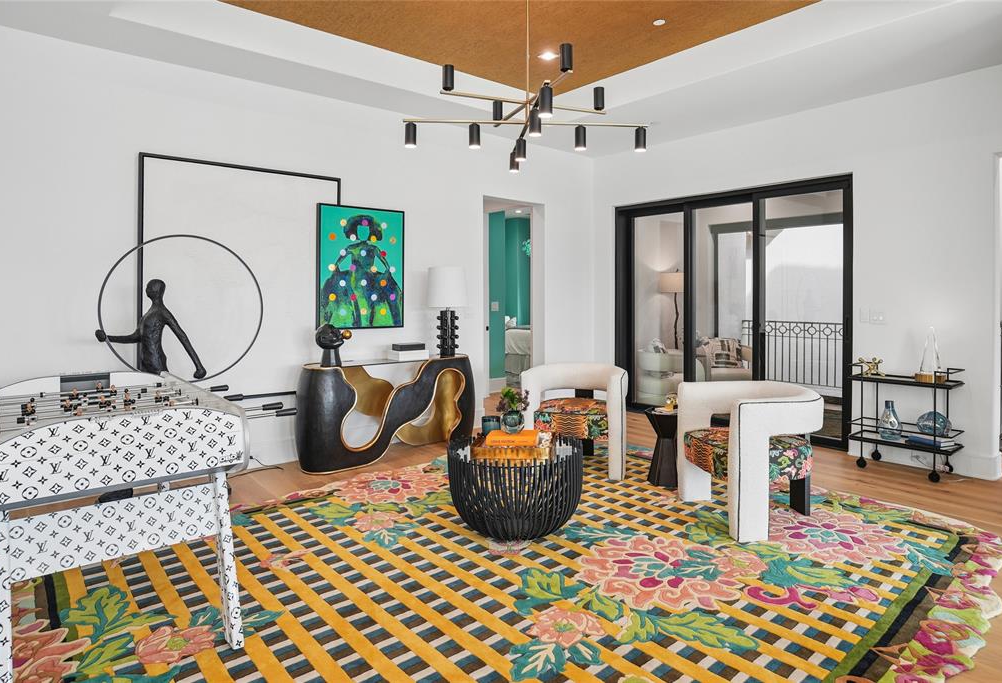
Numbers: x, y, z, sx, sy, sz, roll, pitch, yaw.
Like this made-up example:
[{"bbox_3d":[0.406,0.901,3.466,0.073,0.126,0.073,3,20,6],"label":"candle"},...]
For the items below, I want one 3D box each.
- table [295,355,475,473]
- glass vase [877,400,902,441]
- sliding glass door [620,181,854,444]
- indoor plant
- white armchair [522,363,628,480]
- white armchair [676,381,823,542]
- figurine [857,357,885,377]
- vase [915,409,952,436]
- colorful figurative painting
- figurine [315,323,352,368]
[{"bbox_3d":[-0.965,0.578,5.040,1.630,0.810,0.430,-2,3,-39],"label":"table"},{"bbox_3d":[3.100,0.630,4.540,0.190,0.315,0.190,-3,4,-44],"label":"glass vase"},{"bbox_3d":[2.250,-0.305,5.960,0.140,2.430,2.520,-3,4,-42],"label":"sliding glass door"},{"bbox_3d":[0.067,0.385,3.270,0.190,0.262,0.175,0,3,0],"label":"indoor plant"},{"bbox_3d":[0.640,0.618,4.720,0.770,0.780,0.710,1,3,17],"label":"white armchair"},{"bbox_3d":[1.644,0.700,3.610,0.770,0.770,0.760,-1,3,-10],"label":"white armchair"},{"bbox_3d":[3.040,0.200,4.670,0.165,0.155,0.180,-2,3,-44],"label":"figurine"},{"bbox_3d":[3.345,0.638,4.400,0.240,0.200,0.270,-3,4,-44],"label":"vase"},{"bbox_3d":[-1.264,-0.675,5.190,0.800,1.070,0.050,-2,4,-38],"label":"colorful figurative painting"},{"bbox_3d":[-1.376,0.033,4.660,0.280,0.365,0.210,0,3,6],"label":"figurine"}]

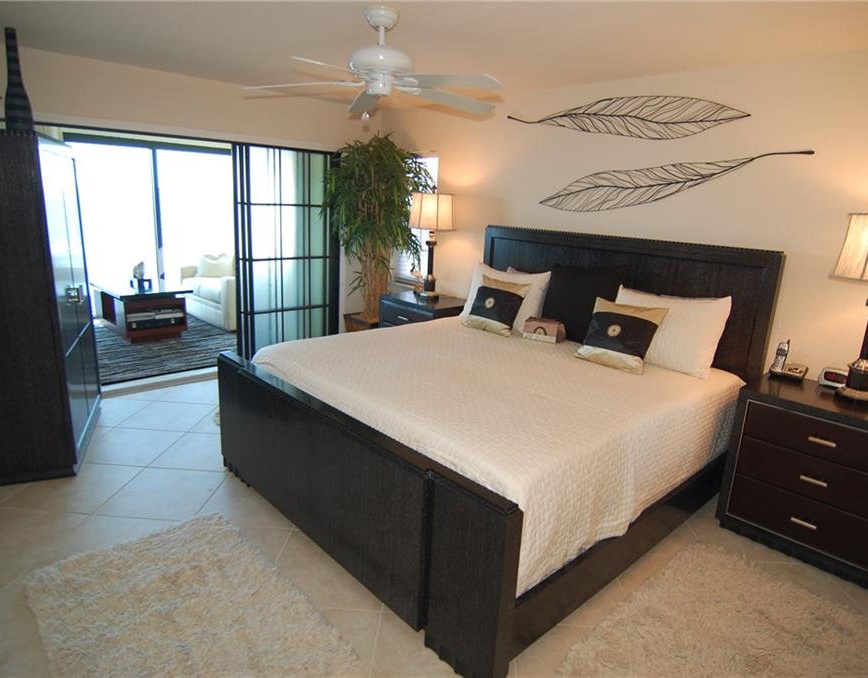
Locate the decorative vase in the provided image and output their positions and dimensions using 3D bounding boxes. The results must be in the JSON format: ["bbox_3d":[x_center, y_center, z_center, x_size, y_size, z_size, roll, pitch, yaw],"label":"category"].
[{"bbox_3d":[-2.207,-1.342,2.704,0.125,0.540,0.125,-11,19,-44],"label":"decorative vase"}]

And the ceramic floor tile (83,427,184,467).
[{"bbox_3d":[-1.954,0.692,3.279,0.500,0.010,0.500,3,14,-1],"label":"ceramic floor tile"}]

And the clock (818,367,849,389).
[{"bbox_3d":[2.129,0.212,2.668,0.080,0.085,0.180,-11,19,-44],"label":"clock"}]

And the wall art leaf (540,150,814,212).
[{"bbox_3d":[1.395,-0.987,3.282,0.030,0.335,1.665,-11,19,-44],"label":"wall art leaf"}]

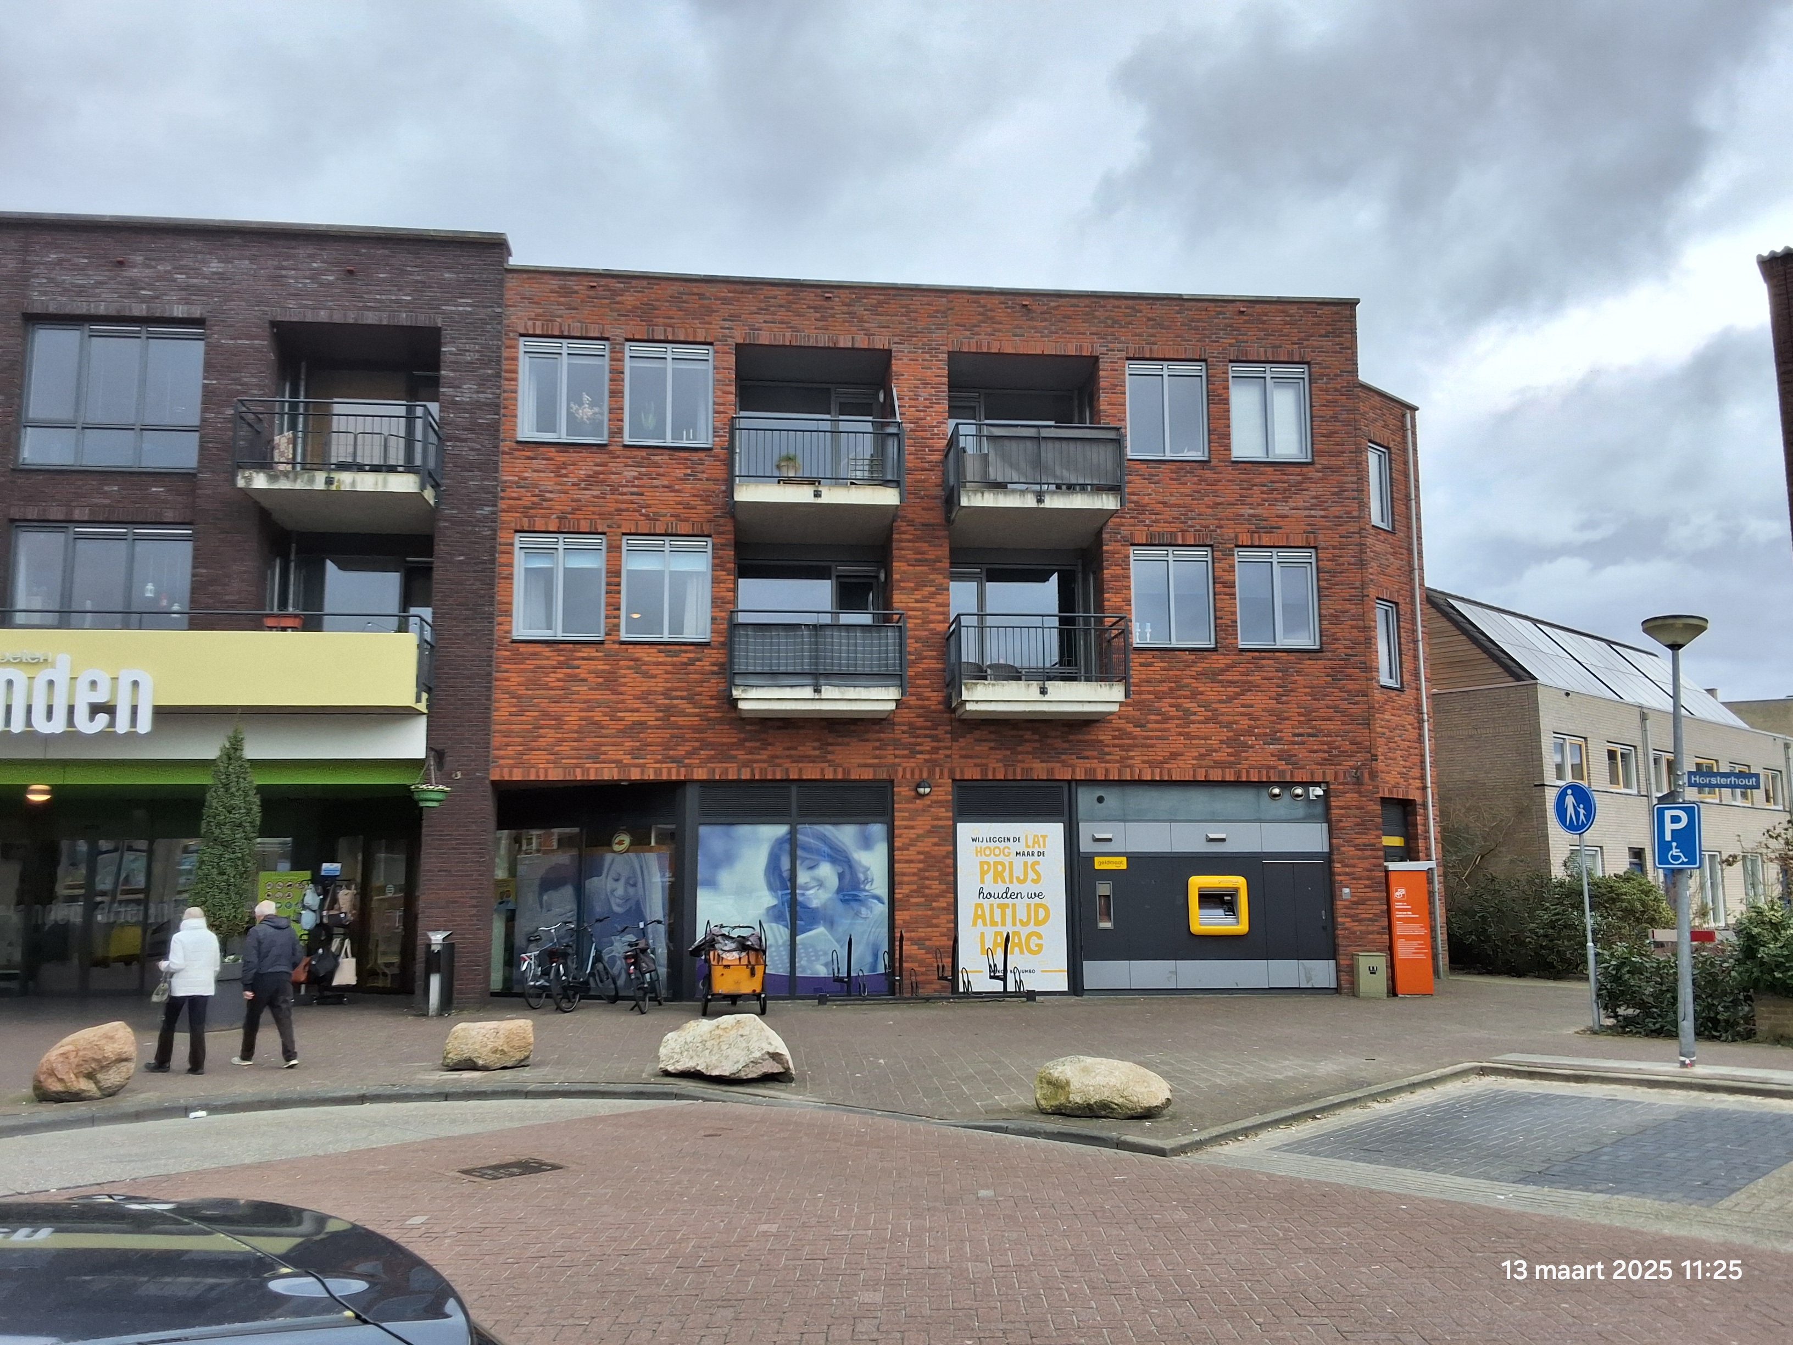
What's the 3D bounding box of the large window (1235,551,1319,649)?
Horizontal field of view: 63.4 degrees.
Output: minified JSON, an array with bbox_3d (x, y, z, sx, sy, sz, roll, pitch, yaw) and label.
[{"bbox_3d":[5.961,-1.136,22.790,1.285,1.601,0.120,1,-6,-6],"label":"large window"}]

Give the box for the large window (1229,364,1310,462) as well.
[{"bbox_3d":[5.934,-4.116,23.105,1.271,1.560,0.120,1,-6,-6],"label":"large window"}]

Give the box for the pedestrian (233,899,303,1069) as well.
[{"bbox_3d":[-6.673,3.287,15.404,0.580,1.735,0.530,-4,-7,32],"label":"pedestrian"}]

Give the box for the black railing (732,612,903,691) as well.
[{"bbox_3d":[-1.171,-0.204,21.071,2.540,1.200,1.070,1,-8,-6],"label":"black railing"}]

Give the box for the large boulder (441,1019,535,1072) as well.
[{"bbox_3d":[-4.181,3.815,14.850,0.890,0.450,0.650,1,-8,-6],"label":"large boulder"}]

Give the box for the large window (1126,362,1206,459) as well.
[{"bbox_3d":[4.232,-4.096,22.738,1.329,1.596,0.150,1,-8,-6],"label":"large window"}]

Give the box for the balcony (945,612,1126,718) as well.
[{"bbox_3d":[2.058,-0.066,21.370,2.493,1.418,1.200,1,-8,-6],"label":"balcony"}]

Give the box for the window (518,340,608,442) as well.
[{"bbox_3d":[-5.009,-4.226,21.876,1.352,1.595,0.120,1,-6,-6],"label":"window"}]

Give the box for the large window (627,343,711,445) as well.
[{"bbox_3d":[-3.428,-4.172,21.875,1.312,1.645,0.150,1,-8,-6],"label":"large window"}]

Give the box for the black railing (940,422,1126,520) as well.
[{"bbox_3d":[2.083,-2.957,21.817,2.540,1.240,1.070,1,-8,-6],"label":"black railing"}]

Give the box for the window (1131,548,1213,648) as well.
[{"bbox_3d":[4.246,-1.147,22.352,1.307,1.596,0.150,1,-8,-6],"label":"window"}]

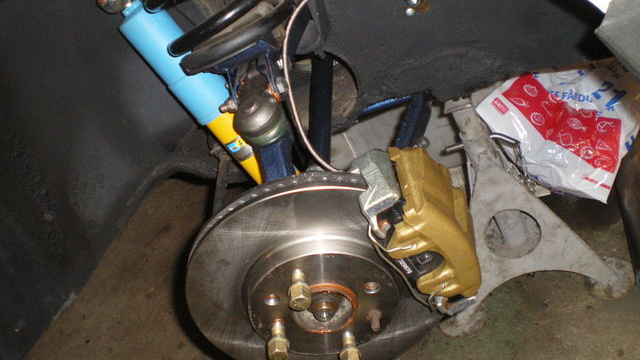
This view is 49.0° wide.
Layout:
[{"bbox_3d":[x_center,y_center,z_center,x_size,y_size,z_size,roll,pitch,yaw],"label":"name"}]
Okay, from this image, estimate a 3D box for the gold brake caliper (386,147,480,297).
[{"bbox_3d":[0.109,0.043,0.722,0.072,0.105,0.132,-28,34,17],"label":"gold brake caliper"}]

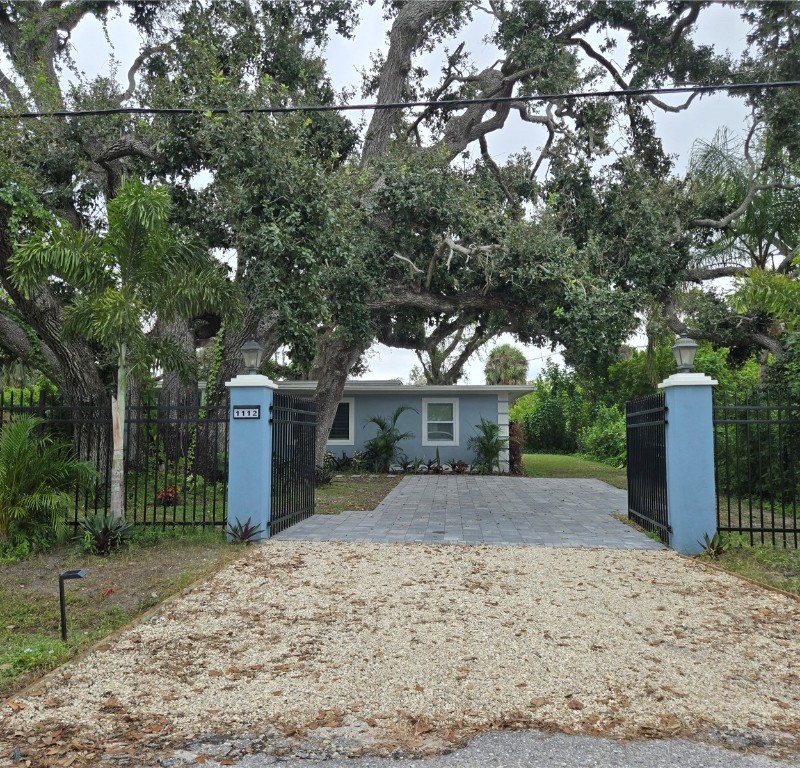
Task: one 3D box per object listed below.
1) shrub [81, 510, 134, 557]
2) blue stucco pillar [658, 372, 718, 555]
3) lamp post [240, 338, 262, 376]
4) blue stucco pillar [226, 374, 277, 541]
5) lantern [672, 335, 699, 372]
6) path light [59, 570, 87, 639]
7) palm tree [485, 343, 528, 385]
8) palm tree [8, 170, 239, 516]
[{"bbox_3d":[-3.162,1.579,7.299,0.560,0.470,0.520,0,-5,6],"label":"shrub"},{"bbox_3d":[3.293,0.885,7.721,0.475,1.995,0.475,0,-5,6],"label":"blue stucco pillar"},{"bbox_3d":[-1.811,-0.314,8.386,0.235,0.435,0.235,0,-5,6],"label":"lamp post"},{"bbox_3d":[-1.813,0.891,8.291,0.475,1.983,0.475,0,-5,6],"label":"blue stucco pillar"},{"bbox_3d":[3.296,-0.327,7.817,0.235,0.435,0.235,0,-5,6],"label":"lantern"},{"bbox_3d":[-2.080,1.417,4.366,0.165,0.445,0.120,2,-5,-18],"label":"path light"},{"bbox_3d":[7.192,1.039,45.698,3.000,7.713,3.000,0,-5,6],"label":"palm tree"},{"bbox_3d":[-3.347,-0.323,8.303,2.700,4.400,2.500,0,-5,6],"label":"palm tree"}]

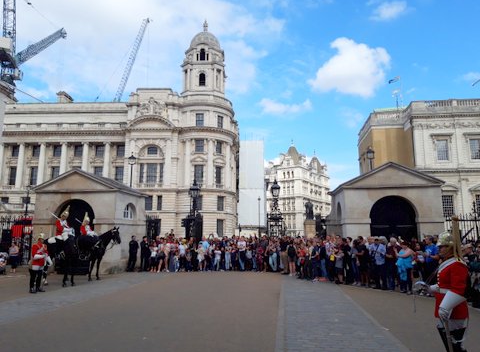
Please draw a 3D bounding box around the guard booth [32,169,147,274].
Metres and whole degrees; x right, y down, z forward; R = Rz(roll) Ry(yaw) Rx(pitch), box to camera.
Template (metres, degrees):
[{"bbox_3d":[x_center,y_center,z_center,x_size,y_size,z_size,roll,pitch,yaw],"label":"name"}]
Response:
[{"bbox_3d":[-7.913,2.513,19.694,4.450,5.098,4.450,-1,-8,5],"label":"guard booth"}]

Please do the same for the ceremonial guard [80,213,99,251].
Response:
[{"bbox_3d":[-6.559,2.461,15.608,0.850,1.853,0.750,-4,-10,28],"label":"ceremonial guard"}]

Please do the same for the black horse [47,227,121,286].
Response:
[{"bbox_3d":[-6.352,3.134,14.599,2.750,2.260,0.900,-3,-9,22],"label":"black horse"}]

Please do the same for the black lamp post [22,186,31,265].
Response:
[{"bbox_3d":[-13.411,3.062,22.696,0.450,4.963,0.450,-1,-8,5],"label":"black lamp post"}]

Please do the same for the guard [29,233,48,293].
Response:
[{"bbox_3d":[-6.722,2.895,12.056,0.520,1.932,0.570,-5,-10,30],"label":"guard"}]

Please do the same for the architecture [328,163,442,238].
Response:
[{"bbox_3d":[6.960,2.236,17.894,4.450,5.077,4.450,-1,-8,5],"label":"architecture"}]

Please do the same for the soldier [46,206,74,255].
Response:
[{"bbox_3d":[-7.018,2.175,14.134,0.950,1.995,0.800,-4,-10,28],"label":"soldier"}]

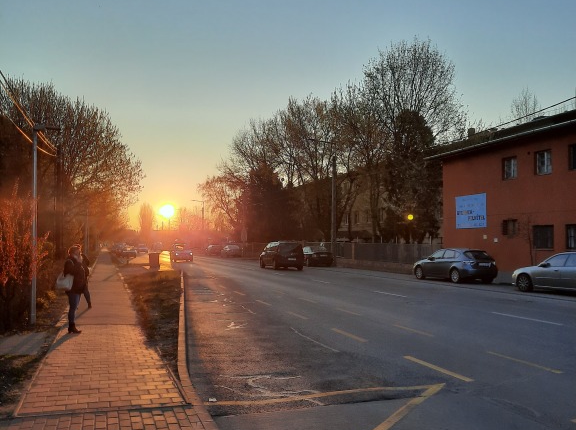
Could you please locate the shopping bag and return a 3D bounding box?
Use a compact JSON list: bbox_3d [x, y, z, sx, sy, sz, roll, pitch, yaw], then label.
[{"bbox_3d":[-3.965,1.186,9.850,0.320,0.330,0.150,1,-3,-20],"label":"shopping bag"}]

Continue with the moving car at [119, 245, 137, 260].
[{"bbox_3d":[-16.859,3.862,59.082,1.720,1.430,4.200,1,-3,-18],"label":"moving car"}]

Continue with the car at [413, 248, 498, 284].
[{"bbox_3d":[7.280,2.200,24.572,1.750,1.475,4.400,1,-3,-20],"label":"car"}]

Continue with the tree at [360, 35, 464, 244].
[{"bbox_3d":[9.502,-4.900,42.288,7.900,17.300,7.800,1,-3,-18],"label":"tree"}]

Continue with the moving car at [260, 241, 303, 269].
[{"bbox_3d":[-0.420,2.649,35.914,1.800,1.680,4.400,1,-3,-18],"label":"moving car"}]

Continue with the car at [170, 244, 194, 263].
[{"bbox_3d":[-9.250,3.308,47.596,1.730,1.500,4.150,1,-3,-18],"label":"car"}]

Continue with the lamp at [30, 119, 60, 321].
[{"bbox_3d":[-4.821,0.192,11.030,0.560,3.970,0.180,1,-3,-18],"label":"lamp"}]

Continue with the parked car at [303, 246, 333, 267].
[{"bbox_3d":[1.500,2.964,39.803,1.760,1.430,4.450,1,-3,-18],"label":"parked car"}]

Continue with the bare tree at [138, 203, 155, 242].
[{"bbox_3d":[-31.887,2.531,125.025,3.200,10.500,3.200,0,-3,0],"label":"bare tree"}]

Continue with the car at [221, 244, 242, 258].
[{"bbox_3d":[-6.550,4.042,62.377,1.750,1.470,4.250,1,-3,-18],"label":"car"}]

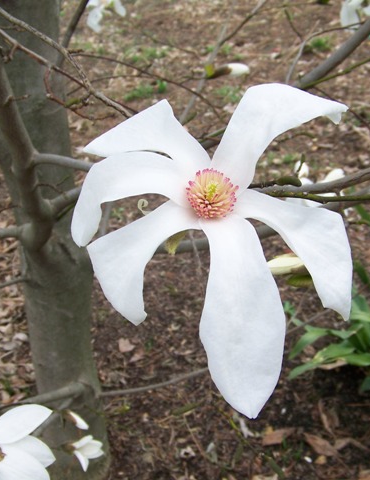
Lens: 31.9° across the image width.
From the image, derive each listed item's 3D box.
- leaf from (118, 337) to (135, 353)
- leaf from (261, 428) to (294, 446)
[{"bbox_3d":[-0.181,0.331,2.043,0.045,0.015,0.062,-7,34,-11],"label":"leaf"},{"bbox_3d":[0.249,0.528,1.735,0.103,0.020,0.044,-21,39,-29],"label":"leaf"}]

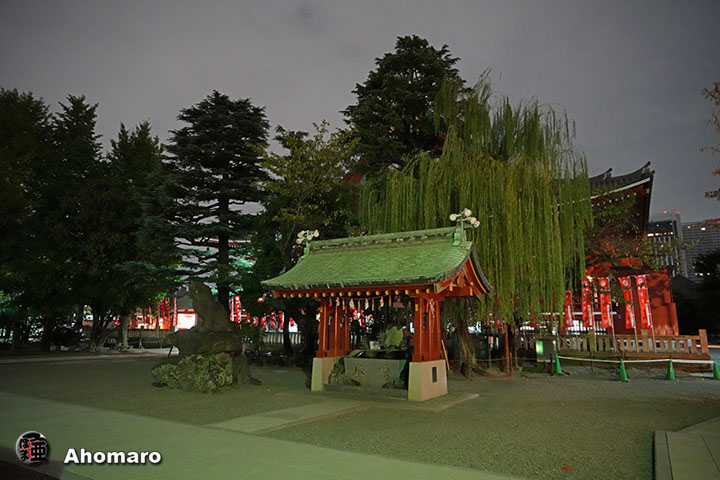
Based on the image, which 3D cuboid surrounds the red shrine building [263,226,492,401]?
[{"bbox_3d":[0.576,1.857,12.513,4.850,4.080,3.900,-5,-12,29],"label":"red shrine building"}]

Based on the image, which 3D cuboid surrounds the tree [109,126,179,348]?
[{"bbox_3d":[-15.826,-0.625,35.087,5.400,16.860,5.400,6,-12,-24],"label":"tree"}]

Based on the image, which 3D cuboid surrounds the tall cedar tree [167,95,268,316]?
[{"bbox_3d":[-8.618,-1.482,29.029,6.600,16.230,6.400,4,-11,-17],"label":"tall cedar tree"}]

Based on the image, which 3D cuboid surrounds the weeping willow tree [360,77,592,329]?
[{"bbox_3d":[4.161,-0.709,17.442,8.200,11.070,7.400,-2,-11,13],"label":"weeping willow tree"}]

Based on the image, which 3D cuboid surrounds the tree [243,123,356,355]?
[{"bbox_3d":[-3.358,-0.341,26.211,6.600,12.860,6.200,2,-11,-7],"label":"tree"}]

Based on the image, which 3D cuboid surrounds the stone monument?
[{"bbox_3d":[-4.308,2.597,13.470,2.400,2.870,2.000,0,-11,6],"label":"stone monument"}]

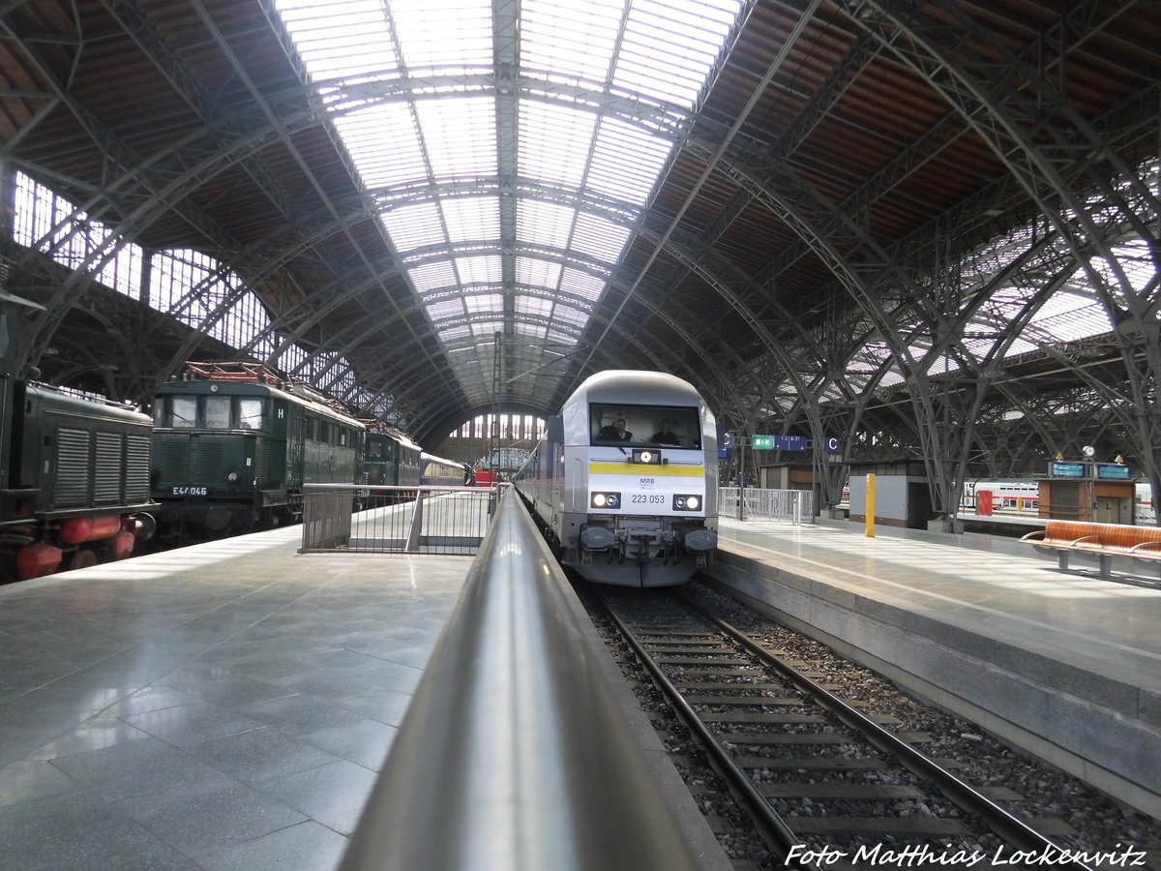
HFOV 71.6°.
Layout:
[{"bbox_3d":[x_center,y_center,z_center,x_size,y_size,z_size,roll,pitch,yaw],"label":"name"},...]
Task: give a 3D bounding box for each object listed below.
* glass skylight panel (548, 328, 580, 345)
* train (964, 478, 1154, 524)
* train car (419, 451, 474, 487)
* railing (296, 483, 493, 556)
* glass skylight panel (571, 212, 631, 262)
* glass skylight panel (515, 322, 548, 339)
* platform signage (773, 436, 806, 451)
[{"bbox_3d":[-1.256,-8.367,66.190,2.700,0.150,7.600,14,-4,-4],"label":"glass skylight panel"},{"bbox_3d":[57.200,7.277,97.512,2.800,4.600,28.000,2,-3,-5],"label":"train"},{"bbox_3d":[-12.800,4.065,69.542,2.900,3.750,44.500,2,-4,-5],"label":"train car"},{"bbox_3d":[-3.007,1.415,14.239,2.950,1.050,3.400,2,-3,-5],"label":"railing"},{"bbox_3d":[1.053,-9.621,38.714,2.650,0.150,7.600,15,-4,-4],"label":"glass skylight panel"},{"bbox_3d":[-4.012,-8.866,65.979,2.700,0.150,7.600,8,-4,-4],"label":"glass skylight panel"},{"bbox_3d":[7.372,0.302,28.161,1.170,0.500,0.160,2,-3,-5],"label":"platform signage"}]

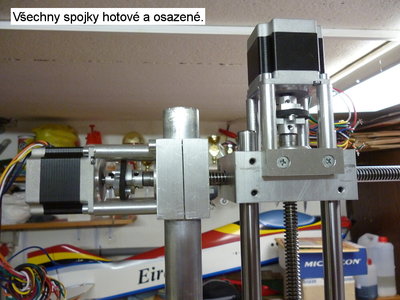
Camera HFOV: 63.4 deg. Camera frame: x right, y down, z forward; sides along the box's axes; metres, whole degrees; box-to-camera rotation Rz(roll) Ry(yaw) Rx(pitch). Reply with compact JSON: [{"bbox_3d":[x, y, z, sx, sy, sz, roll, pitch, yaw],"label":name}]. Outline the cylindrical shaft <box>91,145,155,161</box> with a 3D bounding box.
[{"bbox_3d":[-0.064,0.002,0.283,0.053,0.013,0.013,-1,-6,-5],"label":"cylindrical shaft"}]

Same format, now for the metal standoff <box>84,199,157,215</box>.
[{"bbox_3d":[-0.063,0.049,0.278,0.053,0.013,0.013,-1,-6,-5],"label":"metal standoff"}]

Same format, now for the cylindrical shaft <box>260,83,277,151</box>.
[{"bbox_3d":[0.056,-0.025,0.262,0.013,0.054,0.013,-1,-6,0],"label":"cylindrical shaft"}]

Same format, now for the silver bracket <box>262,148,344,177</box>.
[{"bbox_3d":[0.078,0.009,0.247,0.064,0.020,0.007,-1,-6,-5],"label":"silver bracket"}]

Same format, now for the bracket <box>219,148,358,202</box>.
[{"bbox_3d":[0.072,0.024,0.292,0.096,0.039,0.087,-1,-6,-5],"label":"bracket"}]

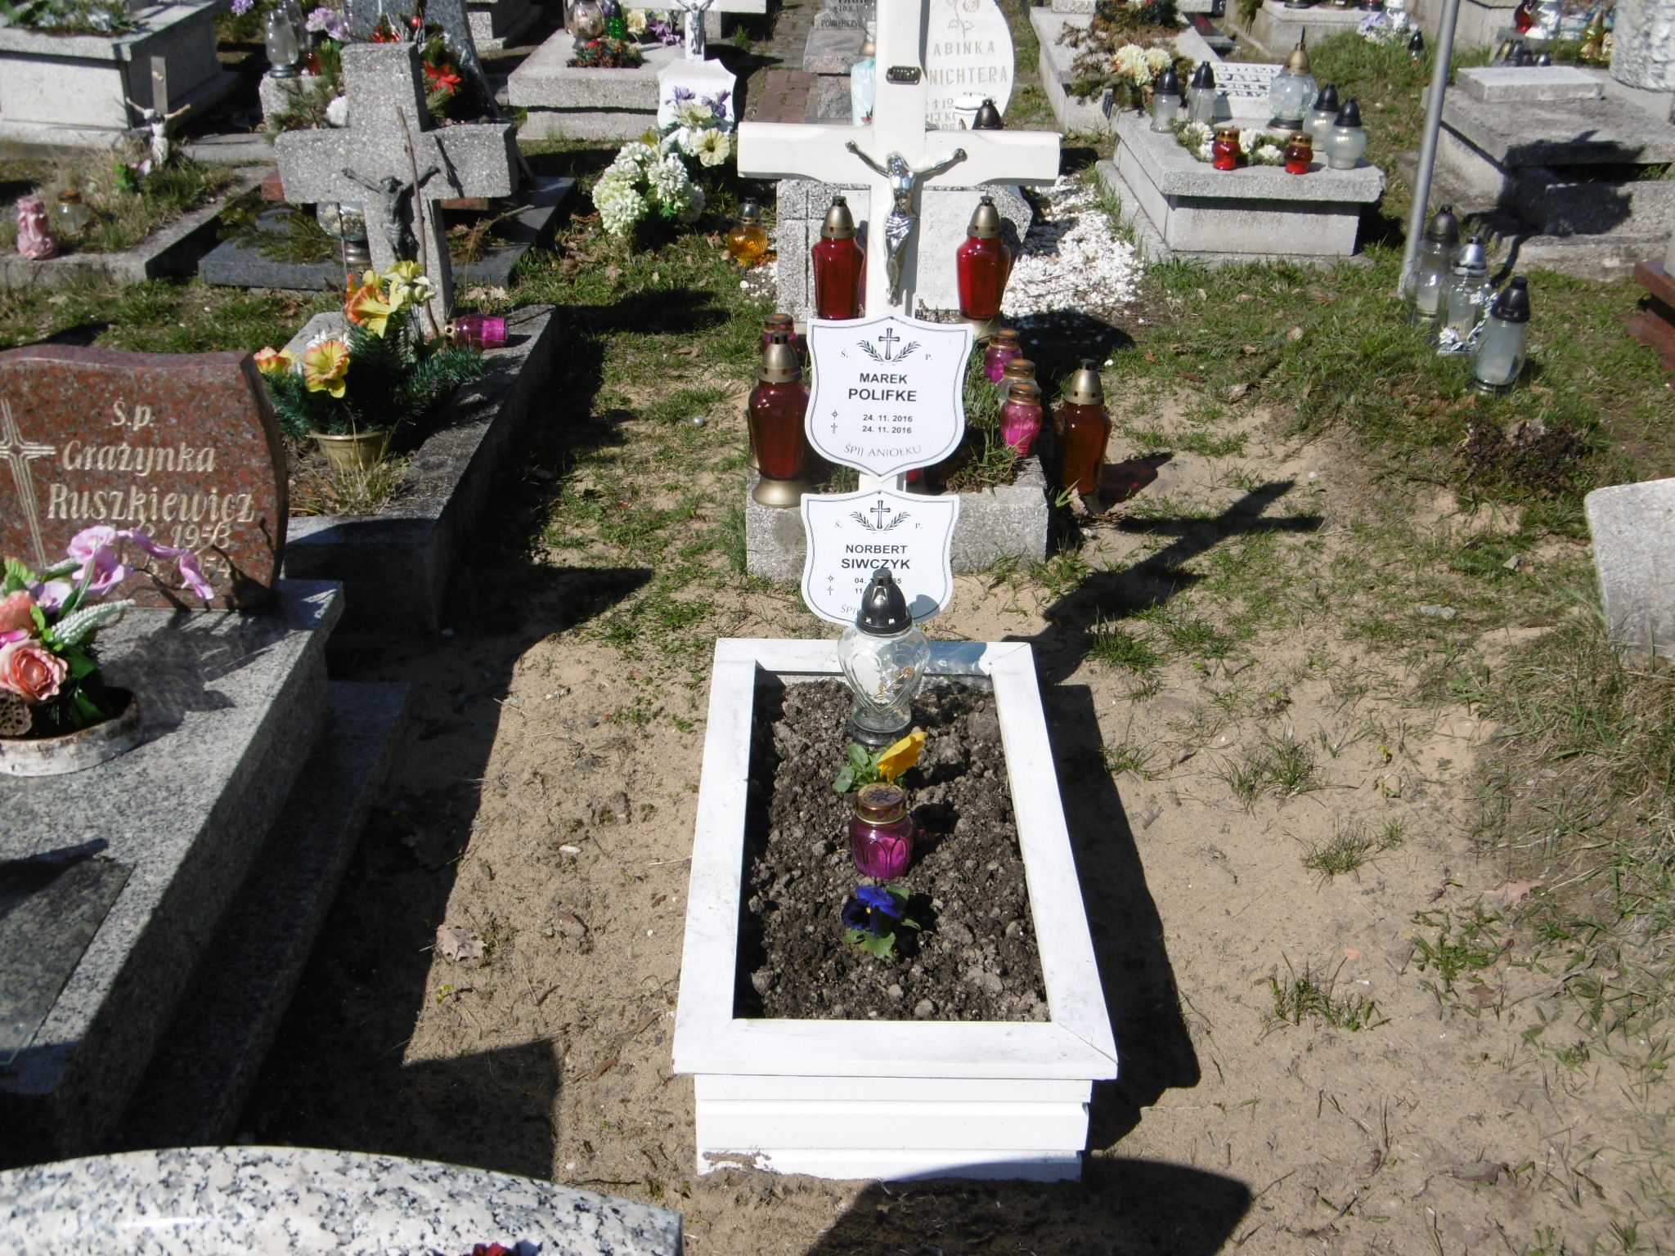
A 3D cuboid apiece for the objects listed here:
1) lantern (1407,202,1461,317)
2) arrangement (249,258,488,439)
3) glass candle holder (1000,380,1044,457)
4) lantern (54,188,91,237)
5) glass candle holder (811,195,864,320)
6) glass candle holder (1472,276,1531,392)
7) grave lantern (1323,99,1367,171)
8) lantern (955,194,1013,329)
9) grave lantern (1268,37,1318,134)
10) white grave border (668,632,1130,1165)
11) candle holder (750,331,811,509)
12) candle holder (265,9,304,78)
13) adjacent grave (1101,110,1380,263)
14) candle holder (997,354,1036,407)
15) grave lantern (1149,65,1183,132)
[{"bbox_3d":[1.588,-0.982,4.893,0.126,0.298,0.126,2,28,0],"label":"lantern"},{"bbox_3d":[-0.883,-0.524,3.462,0.431,0.341,0.353,1,28,-1],"label":"arrangement"},{"bbox_3d":[0.367,-0.414,3.608,0.084,0.140,0.084,2,28,0],"label":"glass candle holder"},{"bbox_3d":[-2.154,-1.169,5.171,0.085,0.124,0.085,2,28,0],"label":"lantern"},{"bbox_3d":[0.009,-0.840,4.215,0.125,0.308,0.125,2,28,0],"label":"glass candle holder"},{"bbox_3d":[1.593,-0.715,4.422,0.125,0.268,0.125,1,28,-1],"label":"glass candle holder"},{"bbox_3d":[1.477,-1.447,5.363,0.124,0.198,0.124,1,28,-1],"label":"grave lantern"},{"bbox_3d":[0.342,-0.840,4.232,0.125,0.308,0.125,2,28,0],"label":"lantern"},{"bbox_3d":[1.420,-1.697,5.757,0.154,0.265,0.154,1,28,-1],"label":"grave lantern"},{"bbox_3d":[0.058,0.326,2.486,0.490,0.175,0.958,1,28,-1],"label":"white grave border"},{"bbox_3d":[-0.102,-0.386,3.354,0.115,0.318,0.115,1,28,-1],"label":"candle holder"},{"bbox_3d":[-1.865,-1.973,6.200,0.112,0.215,0.112,2,28,0],"label":"candle holder"},{"bbox_3d":[1.200,-1.332,5.577,0.630,0.270,0.890,0,28,-3],"label":"adjacent grave"},{"bbox_3d":[0.364,-0.462,3.721,0.085,0.140,0.085,2,28,0],"label":"candle holder"},{"bbox_3d":[0.996,-1.619,5.610,0.088,0.188,0.088,2,28,0],"label":"grave lantern"}]

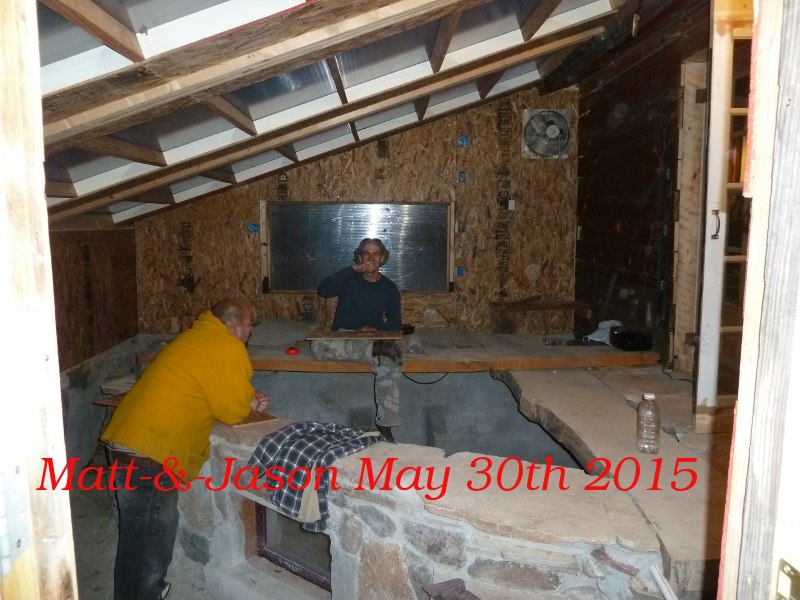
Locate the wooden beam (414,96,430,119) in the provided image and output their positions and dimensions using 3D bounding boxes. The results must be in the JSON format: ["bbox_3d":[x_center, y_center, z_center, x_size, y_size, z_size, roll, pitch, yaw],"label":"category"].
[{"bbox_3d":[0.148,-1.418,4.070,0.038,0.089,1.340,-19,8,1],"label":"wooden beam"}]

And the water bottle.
[{"bbox_3d":[1.059,0.522,2.446,0.091,0.237,0.091,0,8,-2],"label":"water bottle"}]

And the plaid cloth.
[{"bbox_3d":[-0.383,0.772,2.620,0.480,0.310,0.360,4,7,30],"label":"plaid cloth"}]

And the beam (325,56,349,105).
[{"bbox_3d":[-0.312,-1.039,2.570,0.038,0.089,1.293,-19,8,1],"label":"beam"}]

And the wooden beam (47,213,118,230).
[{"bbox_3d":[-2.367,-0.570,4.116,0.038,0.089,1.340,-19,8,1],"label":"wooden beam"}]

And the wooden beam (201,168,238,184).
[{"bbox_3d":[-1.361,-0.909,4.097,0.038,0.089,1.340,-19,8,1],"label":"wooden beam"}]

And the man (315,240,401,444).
[{"bbox_3d":[-0.299,0.240,4.065,0.620,1.310,0.750,-1,8,-4],"label":"man"}]

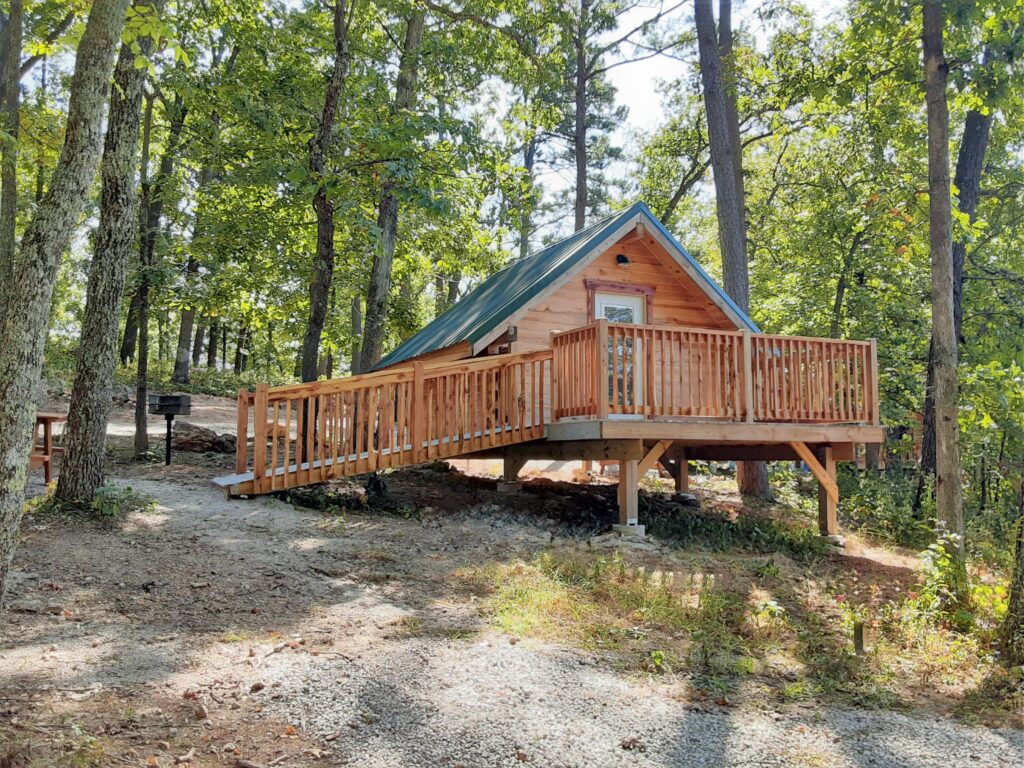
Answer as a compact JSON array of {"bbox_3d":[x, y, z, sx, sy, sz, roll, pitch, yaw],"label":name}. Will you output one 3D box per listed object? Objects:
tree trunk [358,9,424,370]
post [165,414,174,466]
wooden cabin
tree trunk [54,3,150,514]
[{"bbox_3d":[-2.470,-3.267,16.303,0.480,9.065,0.480,6,-4,0],"label":"tree trunk"},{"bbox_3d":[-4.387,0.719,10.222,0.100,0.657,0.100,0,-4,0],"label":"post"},{"bbox_3d":[-0.136,-0.331,12.253,8.457,4.615,7.707,2,-4,-24],"label":"wooden cabin"},{"bbox_3d":[-4.096,-1.326,8.170,0.450,5.097,0.450,5,-4,0],"label":"tree trunk"}]

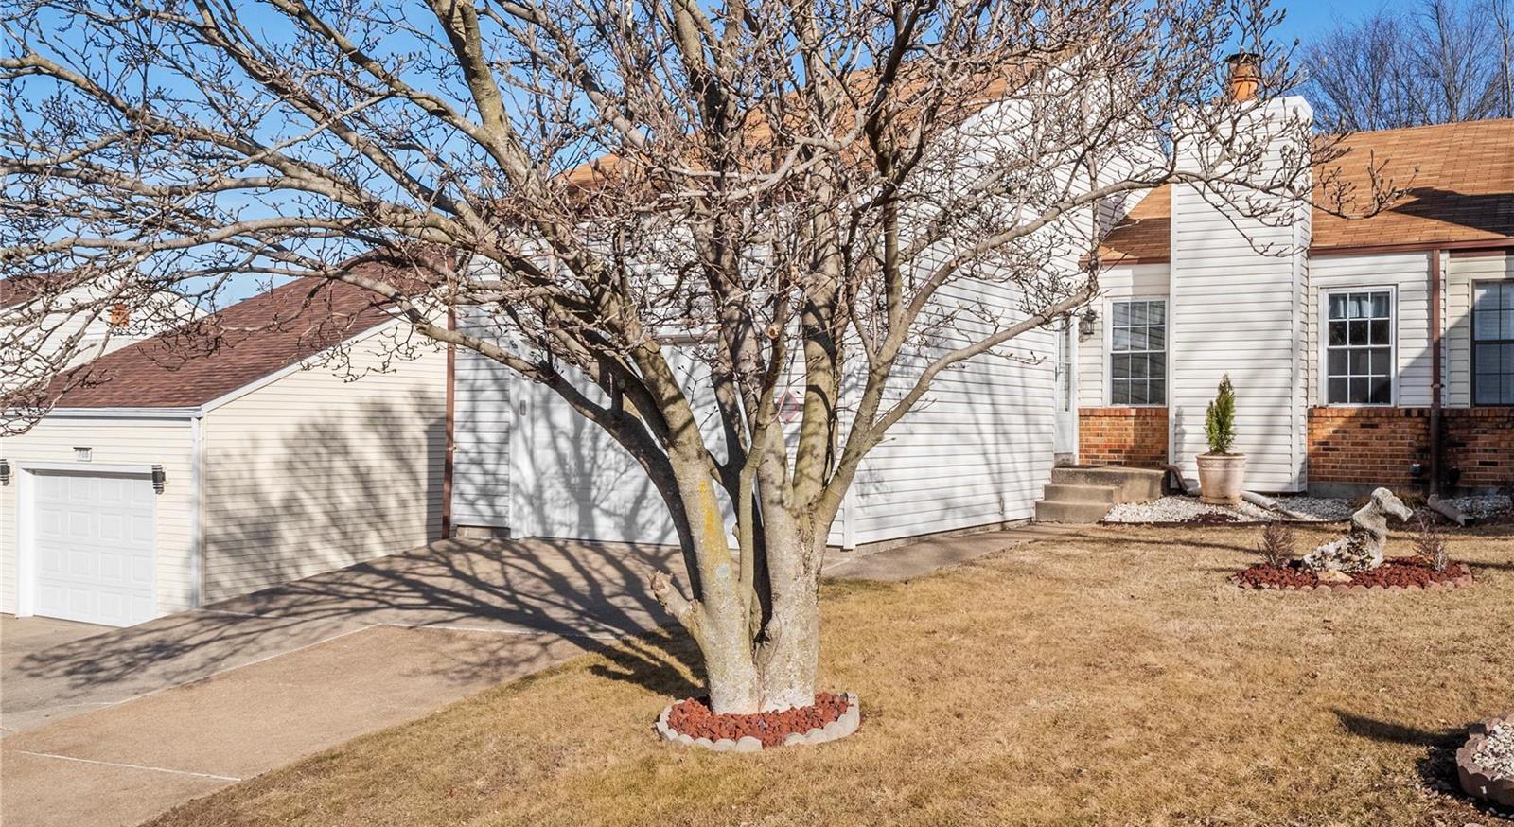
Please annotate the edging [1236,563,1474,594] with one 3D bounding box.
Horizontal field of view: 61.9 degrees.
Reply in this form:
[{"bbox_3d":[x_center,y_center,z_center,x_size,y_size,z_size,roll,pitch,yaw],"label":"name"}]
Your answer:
[{"bbox_3d":[4.440,1.180,9.350,1.620,0.120,1.500,0,-1,26],"label":"edging"}]

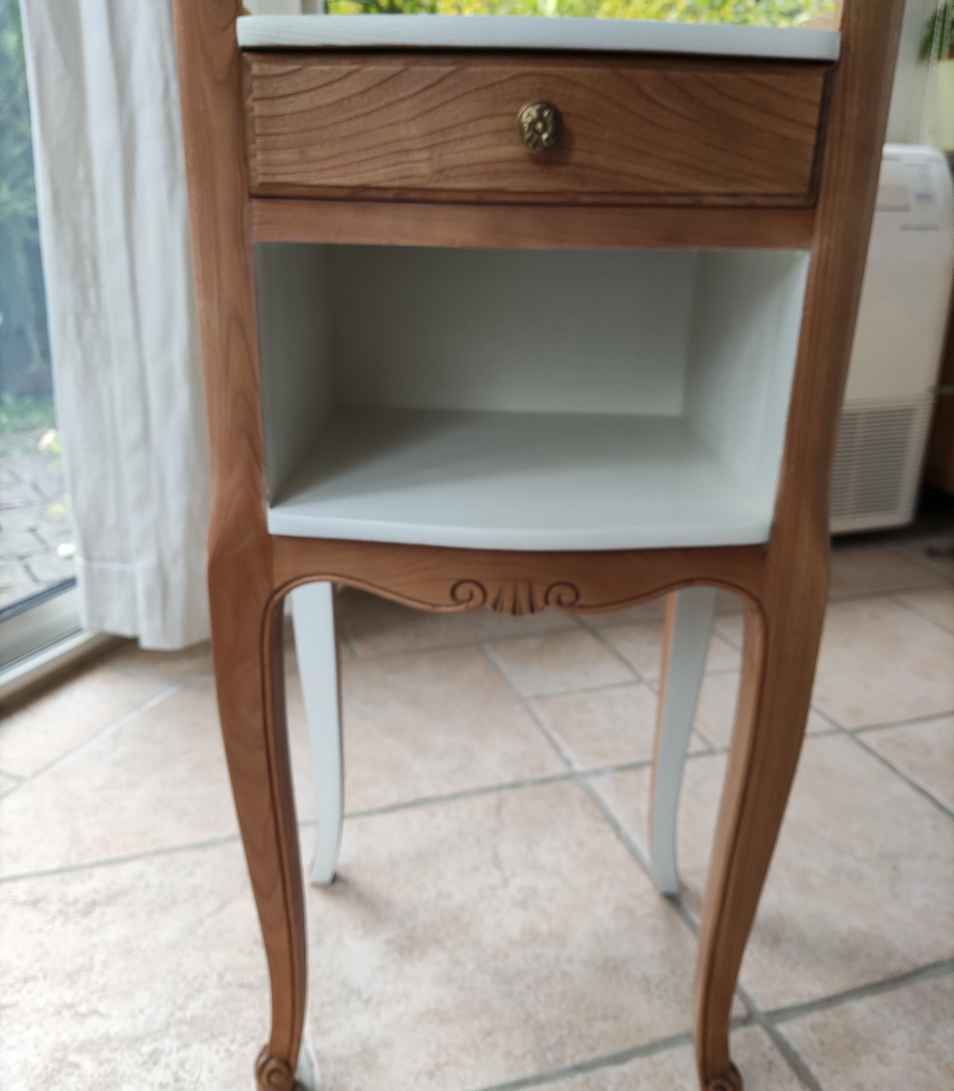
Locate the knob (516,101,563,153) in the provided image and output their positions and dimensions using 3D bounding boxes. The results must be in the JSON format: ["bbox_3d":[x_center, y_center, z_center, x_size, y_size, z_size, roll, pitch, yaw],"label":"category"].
[{"bbox_3d":[0.028,-0.186,0.424,0.021,0.021,0.021,1,22,0],"label":"knob"}]

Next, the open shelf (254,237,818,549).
[{"bbox_3d":[0.027,-0.116,0.602,0.276,0.153,0.254,1,22,0],"label":"open shelf"}]

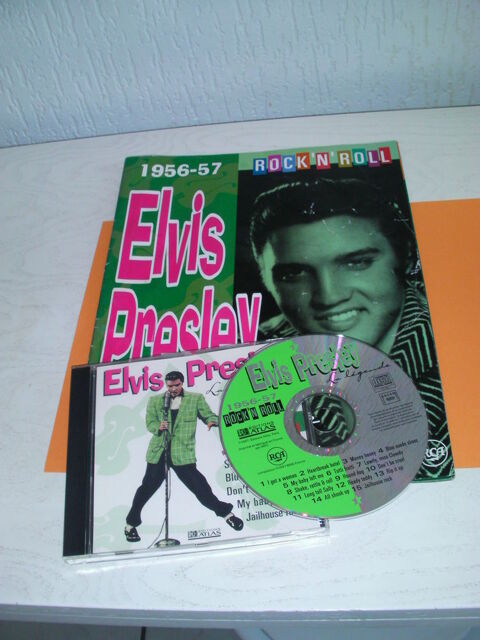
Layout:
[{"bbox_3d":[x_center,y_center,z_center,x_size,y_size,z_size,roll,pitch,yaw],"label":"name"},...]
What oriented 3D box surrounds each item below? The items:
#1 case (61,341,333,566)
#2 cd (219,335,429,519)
[{"bbox_3d":[-0.029,0.073,0.413,0.142,0.010,0.124,-7,53,0],"label":"case"},{"bbox_3d":[0.049,0.057,0.408,0.120,0.002,0.120,-2,53,2],"label":"cd"}]

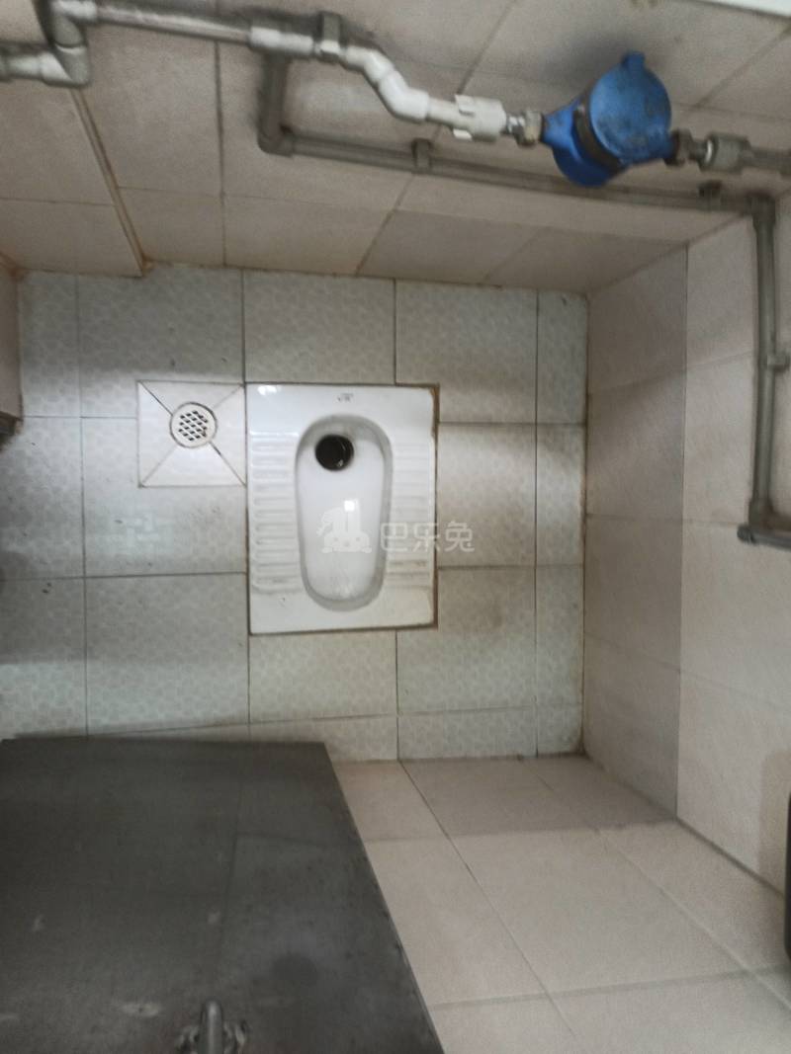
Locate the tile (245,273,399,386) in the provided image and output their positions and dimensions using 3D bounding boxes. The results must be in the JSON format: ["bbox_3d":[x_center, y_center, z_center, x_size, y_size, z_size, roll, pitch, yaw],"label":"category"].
[{"bbox_3d":[-0.144,-0.384,1.480,0.293,0.010,0.209,-1,93,-12],"label":"tile"}]

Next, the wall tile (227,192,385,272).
[{"bbox_3d":[-0.160,-0.486,1.284,0.255,0.356,0.010,1,92,-12],"label":"wall tile"}]

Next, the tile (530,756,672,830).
[{"bbox_3d":[0.369,0.498,1.468,0.151,0.352,0.010,0,92,-12],"label":"tile"}]

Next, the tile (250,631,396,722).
[{"bbox_3d":[-0.148,0.314,1.595,0.312,0.010,0.181,-1,93,-12],"label":"tile"}]

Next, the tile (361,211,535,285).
[{"bbox_3d":[0.087,-0.483,1.331,0.250,0.345,0.010,1,92,-12],"label":"tile"}]

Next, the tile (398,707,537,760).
[{"bbox_3d":[0.153,0.435,1.607,0.301,0.010,0.100,-1,92,-12],"label":"tile"}]

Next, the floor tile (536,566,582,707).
[{"bbox_3d":[0.347,0.230,1.614,0.106,0.010,0.298,-1,93,-12],"label":"floor tile"}]

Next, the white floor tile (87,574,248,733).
[{"bbox_3d":[-0.431,0.239,1.450,0.299,0.010,0.298,-1,93,-12],"label":"white floor tile"}]

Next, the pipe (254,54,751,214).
[{"bbox_3d":[0.177,-0.430,0.857,0.658,0.215,0.028,1,93,-12],"label":"pipe"}]

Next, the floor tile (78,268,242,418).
[{"bbox_3d":[-0.440,-0.353,1.450,0.301,0.010,0.293,-1,92,-12],"label":"floor tile"}]

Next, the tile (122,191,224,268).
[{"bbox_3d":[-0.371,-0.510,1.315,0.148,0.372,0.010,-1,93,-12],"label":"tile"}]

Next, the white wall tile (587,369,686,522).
[{"bbox_3d":[0.445,-0.143,1.435,0.010,0.344,0.250,-1,93,-14],"label":"white wall tile"}]

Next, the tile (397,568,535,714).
[{"bbox_3d":[0.156,0.245,1.659,0.312,0.010,0.312,-1,93,-12],"label":"tile"}]

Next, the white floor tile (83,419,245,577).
[{"bbox_3d":[-0.439,-0.056,1.461,0.301,0.010,0.300,-1,92,-12],"label":"white floor tile"}]

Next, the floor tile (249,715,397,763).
[{"bbox_3d":[-0.141,0.435,1.543,0.301,0.010,0.091,-1,92,-12],"label":"floor tile"}]

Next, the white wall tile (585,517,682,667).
[{"bbox_3d":[0.446,0.108,1.450,0.010,0.346,0.255,-1,93,-14],"label":"white wall tile"}]

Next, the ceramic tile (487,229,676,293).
[{"bbox_3d":[0.327,-0.492,1.422,0.241,0.358,0.010,0,92,-12],"label":"ceramic tile"}]

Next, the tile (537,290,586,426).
[{"bbox_3d":[0.351,-0.355,1.620,0.113,0.010,0.276,-1,92,-12],"label":"tile"}]

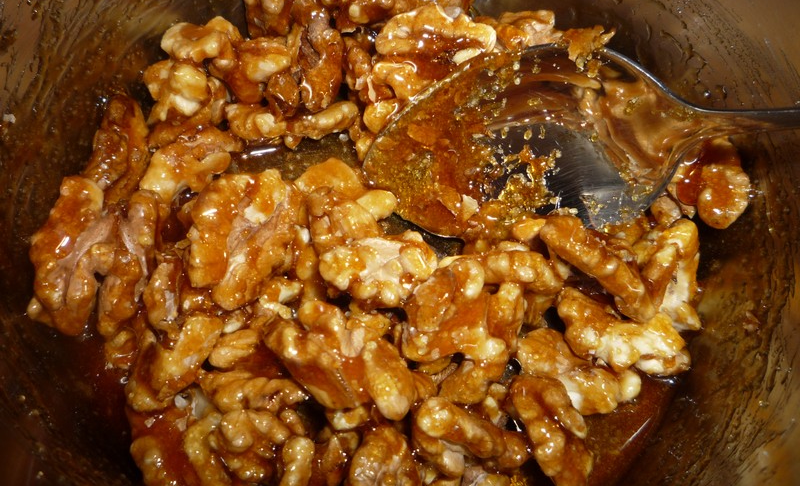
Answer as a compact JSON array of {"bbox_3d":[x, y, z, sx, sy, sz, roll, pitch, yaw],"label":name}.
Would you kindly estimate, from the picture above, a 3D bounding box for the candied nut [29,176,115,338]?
[{"bbox_3d":[-0.077,0.003,0.163,0.018,0.015,0.037,6,74,-14],"label":"candied nut"}]

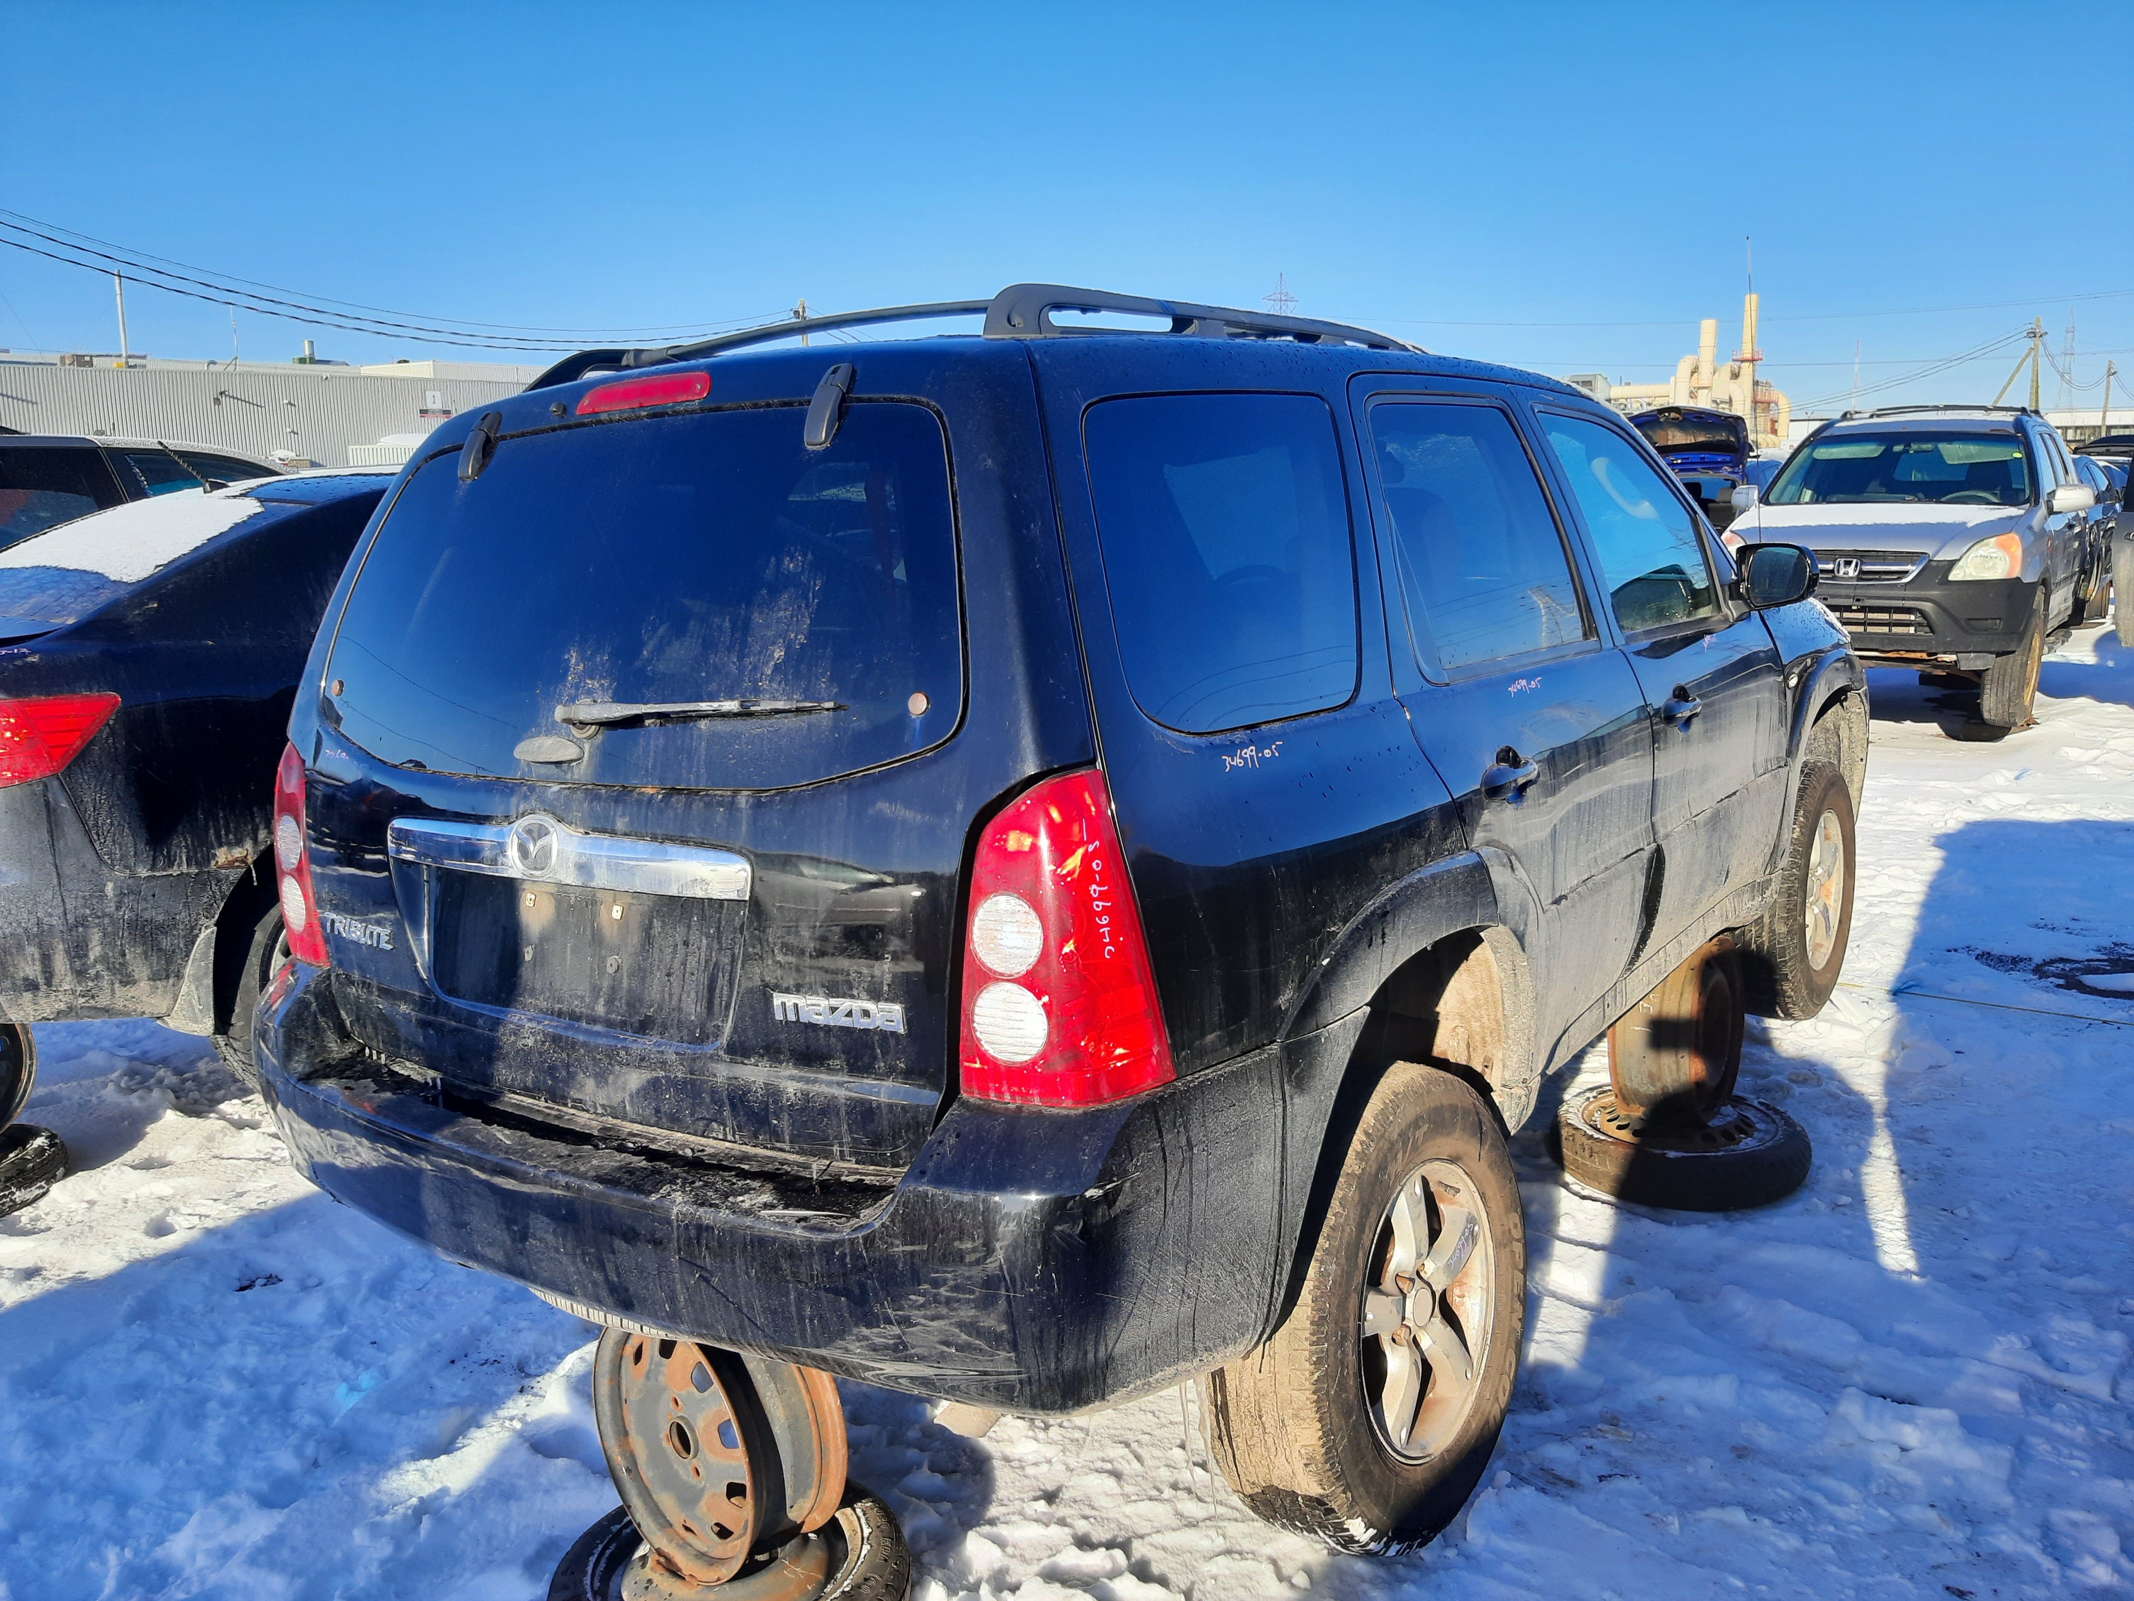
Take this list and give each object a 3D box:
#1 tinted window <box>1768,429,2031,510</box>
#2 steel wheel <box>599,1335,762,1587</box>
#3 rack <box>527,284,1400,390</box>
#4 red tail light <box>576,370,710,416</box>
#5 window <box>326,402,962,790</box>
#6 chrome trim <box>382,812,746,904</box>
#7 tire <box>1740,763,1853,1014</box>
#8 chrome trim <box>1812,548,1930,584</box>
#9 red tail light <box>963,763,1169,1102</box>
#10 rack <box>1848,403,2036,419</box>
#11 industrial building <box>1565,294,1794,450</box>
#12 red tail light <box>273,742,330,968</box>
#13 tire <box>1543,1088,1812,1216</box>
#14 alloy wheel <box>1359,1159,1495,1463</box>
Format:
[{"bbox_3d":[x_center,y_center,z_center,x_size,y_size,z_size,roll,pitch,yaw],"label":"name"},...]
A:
[{"bbox_3d":[5.044,-2.009,9.656,1.420,0.140,0.760,8,50,36],"label":"tinted window"},{"bbox_3d":[-0.507,0.903,2.319,0.390,0.390,0.160,8,14,42],"label":"steel wheel"},{"bbox_3d":[-0.104,-0.761,2.770,0.980,0.105,1.340,4,13,35],"label":"rack"},{"bbox_3d":[-0.548,-0.534,2.103,0.275,0.048,0.050,4,11,36],"label":"red tail light"},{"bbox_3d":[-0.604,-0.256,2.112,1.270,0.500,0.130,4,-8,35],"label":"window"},{"bbox_3d":[-0.651,0.057,2.018,0.735,0.090,0.060,4,11,36],"label":"chrome trim"},{"bbox_3d":[2.014,0.244,4.480,0.225,0.710,0.710,4,11,36],"label":"tire"},{"bbox_3d":[4.134,-1.240,8.481,0.740,0.170,0.120,9,13,38],"label":"chrome trim"},{"bbox_3d":[-0.008,0.139,1.663,0.215,0.355,0.165,4,11,36],"label":"red tail light"},{"bbox_3d":[5.882,-2.557,10.708,1.070,0.100,1.450,8,15,36],"label":"rack"},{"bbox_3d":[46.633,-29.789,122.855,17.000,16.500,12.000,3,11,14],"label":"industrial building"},{"bbox_3d":[-1.189,0.060,2.569,0.190,0.370,0.170,4,13,35],"label":"red tail light"},{"bbox_3d":[1.395,0.778,3.660,0.550,0.120,0.550,6,13,35],"label":"tire"},{"bbox_3d":[0.472,0.745,2.420,0.180,0.440,0.440,4,11,36],"label":"alloy wheel"}]

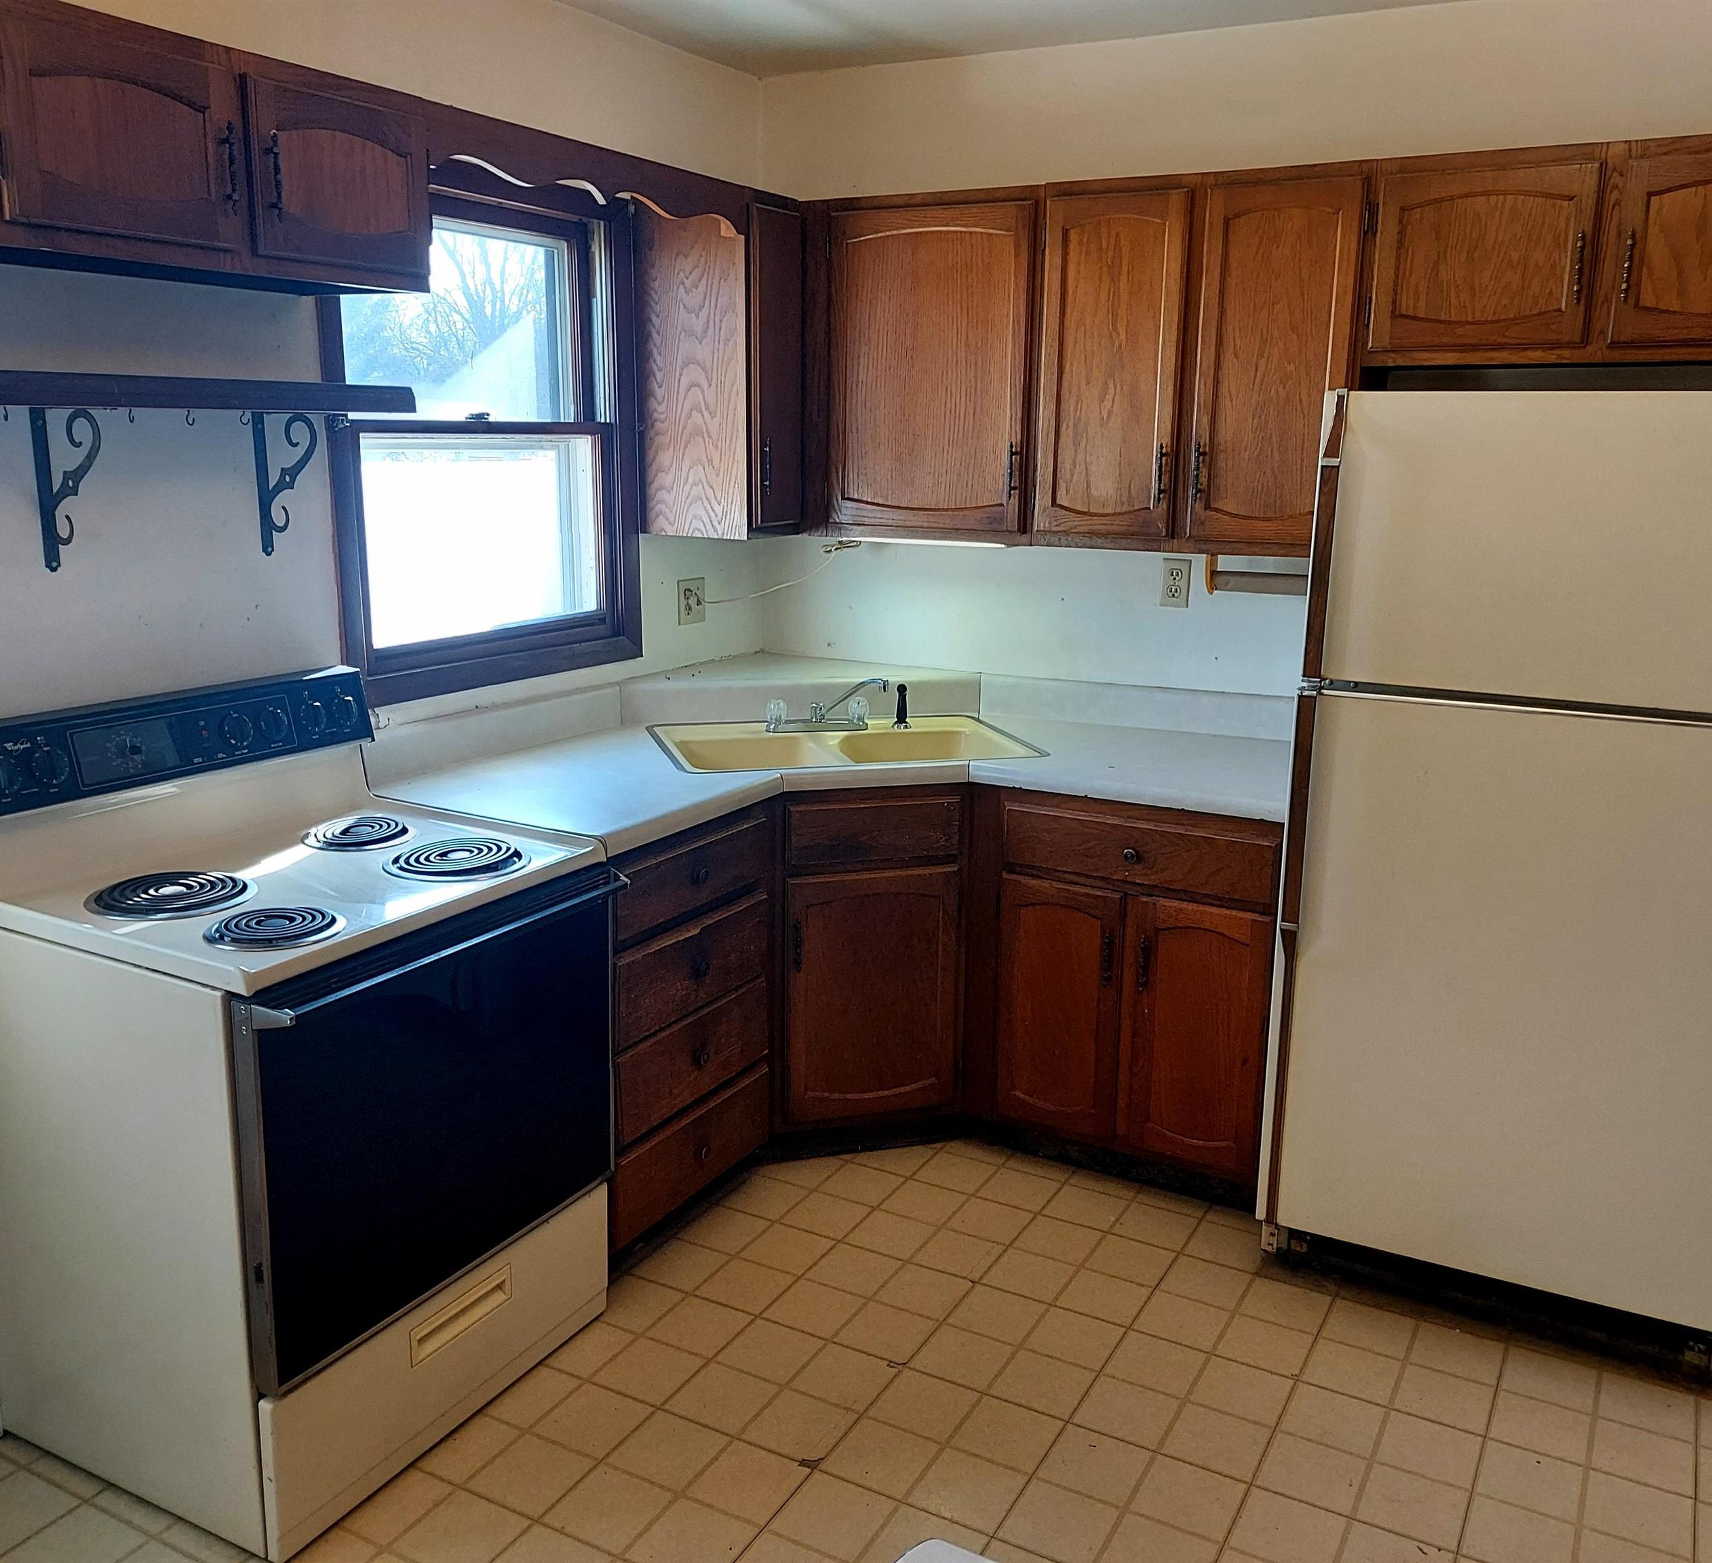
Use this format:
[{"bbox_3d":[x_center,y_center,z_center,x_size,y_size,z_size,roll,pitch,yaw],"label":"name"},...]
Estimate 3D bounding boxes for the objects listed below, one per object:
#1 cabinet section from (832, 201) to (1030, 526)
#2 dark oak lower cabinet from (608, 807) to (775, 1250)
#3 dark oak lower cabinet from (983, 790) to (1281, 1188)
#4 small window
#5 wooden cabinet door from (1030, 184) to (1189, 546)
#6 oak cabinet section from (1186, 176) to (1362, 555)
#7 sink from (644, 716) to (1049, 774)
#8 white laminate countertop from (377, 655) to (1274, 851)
[{"bbox_3d":[0.164,-0.934,3.433,0.504,0.705,0.028,8,14,28],"label":"cabinet section"},{"bbox_3d":[-0.580,0.452,3.118,0.625,0.830,0.590,8,14,28],"label":"dark oak lower cabinet"},{"bbox_3d":[0.695,0.396,3.431,0.685,0.830,0.625,8,14,28],"label":"dark oak lower cabinet"},{"bbox_3d":[-0.774,-0.731,3.176,0.095,1.036,0.914,8,14,28],"label":"small window"},{"bbox_3d":[0.545,-0.885,3.227,0.308,0.701,0.028,8,14,28],"label":"wooden cabinet door"},{"bbox_3d":[0.854,-0.843,3.061,0.311,0.700,0.028,8,14,28],"label":"oak cabinet section"},{"bbox_3d":[-0.036,-0.010,3.486,0.830,0.180,0.520,-3,13,-16],"label":"sink"},{"bbox_3d":[0.083,-0.054,3.166,1.620,0.150,1.505,8,14,28],"label":"white laminate countertop"}]

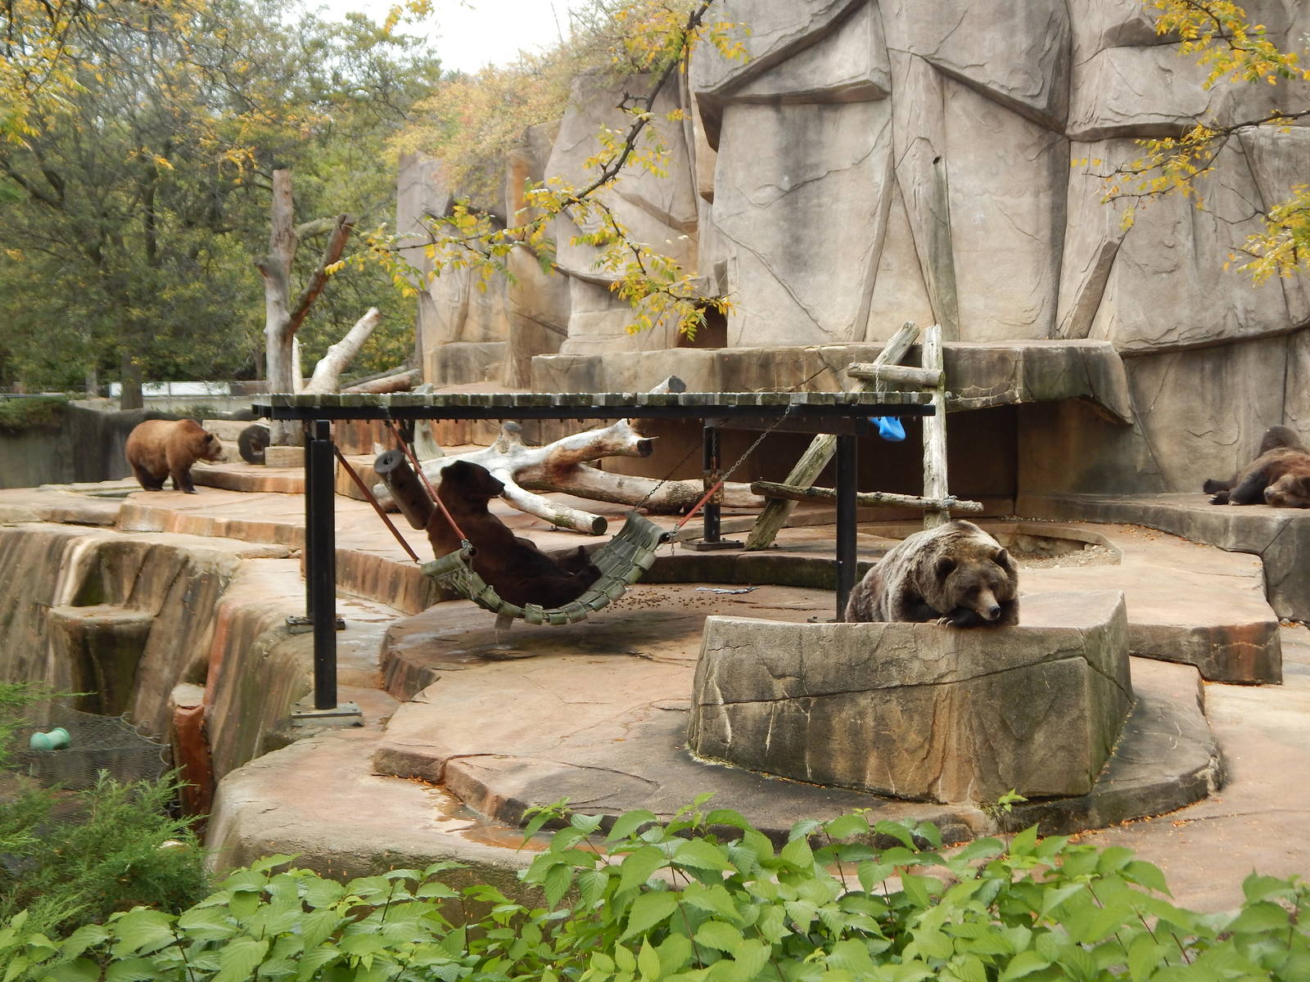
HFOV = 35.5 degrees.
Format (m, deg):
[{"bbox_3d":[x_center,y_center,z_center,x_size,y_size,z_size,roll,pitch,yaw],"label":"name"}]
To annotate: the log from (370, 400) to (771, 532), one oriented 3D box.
[{"bbox_3d":[-0.900,-0.314,19.600,4.000,1.150,2.400,0,3,7],"label":"log"}]

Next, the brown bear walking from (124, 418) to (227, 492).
[{"bbox_3d":[-6.100,-0.449,26.000,1.450,0.950,0.600,1,3,30],"label":"brown bear walking"}]

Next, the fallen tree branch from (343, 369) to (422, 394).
[{"bbox_3d":[-3.604,-1.440,27.000,1.200,0.360,0.500,-1,3,-12],"label":"fallen tree branch"}]

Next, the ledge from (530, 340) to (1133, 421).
[{"bbox_3d":[2.000,-1.235,22.700,6.700,0.820,1.800,0,3,15],"label":"ledge"}]

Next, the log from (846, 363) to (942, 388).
[{"bbox_3d":[1.988,-0.966,17.000,0.830,0.140,0.130,5,3,11],"label":"log"}]

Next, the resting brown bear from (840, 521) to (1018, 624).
[{"bbox_3d":[1.338,0.422,10.100,0.720,0.620,1.250,-1,3,-20],"label":"resting brown bear"}]

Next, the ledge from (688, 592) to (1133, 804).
[{"bbox_3d":[1.327,0.970,10.364,1.950,0.760,1.950,1,3,21],"label":"ledge"}]

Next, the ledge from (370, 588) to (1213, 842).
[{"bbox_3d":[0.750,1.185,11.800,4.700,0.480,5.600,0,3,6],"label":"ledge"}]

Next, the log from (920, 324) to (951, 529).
[{"bbox_3d":[2.540,-0.557,18.600,0.220,2.135,0.220,-1,-22,6],"label":"log"}]

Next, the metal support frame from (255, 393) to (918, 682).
[{"bbox_3d":[-0.690,0.279,14.710,4.200,1.930,4.200,-1,3,-12],"label":"metal support frame"}]

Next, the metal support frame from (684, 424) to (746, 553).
[{"bbox_3d":[0.500,-0.055,17.900,0.460,1.150,0.460,-1,3,-14],"label":"metal support frame"}]

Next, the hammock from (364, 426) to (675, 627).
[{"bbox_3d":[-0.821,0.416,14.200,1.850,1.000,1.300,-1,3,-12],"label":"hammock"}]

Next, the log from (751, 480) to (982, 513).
[{"bbox_3d":[1.891,0.055,18.200,2.070,0.140,0.140,5,3,0],"label":"log"}]

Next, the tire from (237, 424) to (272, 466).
[{"bbox_3d":[-6.242,-0.731,32.301,0.630,0.630,0.220,-1,3,-27],"label":"tire"}]

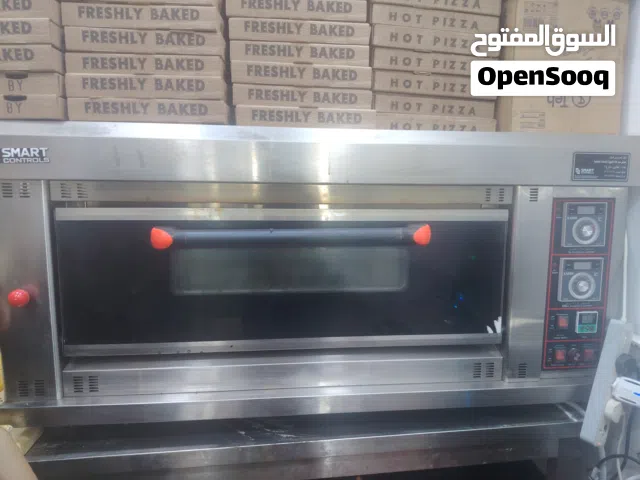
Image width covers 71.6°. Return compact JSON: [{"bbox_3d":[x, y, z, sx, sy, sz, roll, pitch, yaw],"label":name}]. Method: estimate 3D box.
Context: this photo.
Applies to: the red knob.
[{"bbox_3d":[-0.578,0.111,0.851,0.037,0.037,0.038,0,6,-6],"label":"red knob"}]

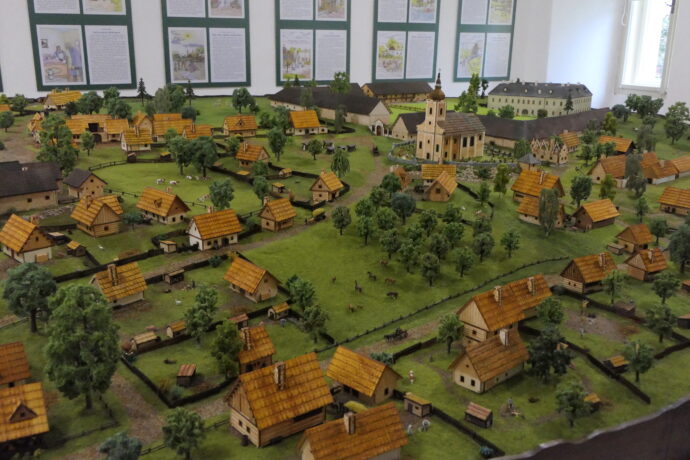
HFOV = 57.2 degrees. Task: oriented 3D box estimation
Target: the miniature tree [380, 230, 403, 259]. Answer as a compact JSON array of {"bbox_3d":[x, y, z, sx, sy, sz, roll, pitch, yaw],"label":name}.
[{"bbox_3d":[0.108,0.035,1.470,0.048,0.072,0.048,1,19,0],"label":"miniature tree"}]

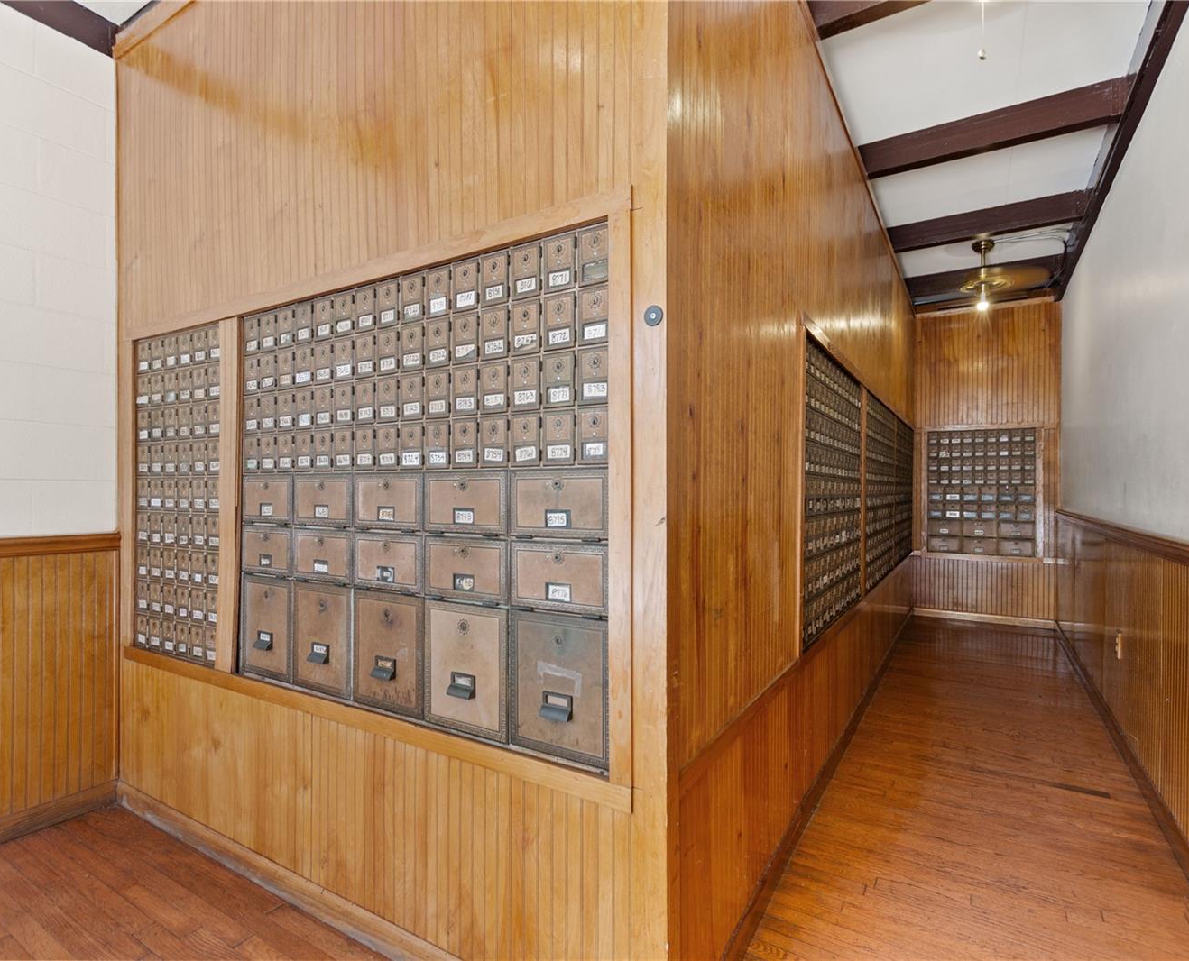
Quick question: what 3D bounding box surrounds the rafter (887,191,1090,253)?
[{"bbox_3d":[2.822,-1.863,4.391,1.220,0.185,0.085,1,0,32],"label":"rafter"}]

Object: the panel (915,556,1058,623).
[{"bbox_3d":[3.430,0.944,5.330,1.085,0.485,0.030,0,0,31],"label":"panel"}]

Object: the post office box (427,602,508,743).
[{"bbox_3d":[-0.302,0.441,1.431,0.268,0.303,0.090,-1,-1,31],"label":"post office box"}]

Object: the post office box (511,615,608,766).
[{"bbox_3d":[-0.054,0.439,1.302,0.260,0.295,0.080,0,0,31],"label":"post office box"}]

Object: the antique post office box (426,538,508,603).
[{"bbox_3d":[-0.292,0.209,1.450,0.268,0.142,0.073,-1,-1,31],"label":"antique post office box"}]

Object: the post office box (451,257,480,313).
[{"bbox_3d":[-0.288,-0.457,1.432,0.085,0.121,0.060,0,0,31],"label":"post office box"}]

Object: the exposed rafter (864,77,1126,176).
[{"bbox_3d":[1.938,-1.732,2.991,1.080,0.175,0.080,0,0,31],"label":"exposed rafter"}]

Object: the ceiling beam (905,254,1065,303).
[{"bbox_3d":[3.245,-1.693,5.055,1.080,0.175,0.080,0,0,31],"label":"ceiling beam"}]

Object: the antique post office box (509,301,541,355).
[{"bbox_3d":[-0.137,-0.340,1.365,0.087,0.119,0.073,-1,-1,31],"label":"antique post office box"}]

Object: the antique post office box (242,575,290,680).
[{"bbox_3d":[-0.967,0.444,1.855,0.260,0.295,0.080,0,0,31],"label":"antique post office box"}]

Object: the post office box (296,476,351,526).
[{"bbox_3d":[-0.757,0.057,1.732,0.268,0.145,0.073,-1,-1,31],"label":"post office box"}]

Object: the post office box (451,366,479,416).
[{"bbox_3d":[-0.288,-0.211,1.432,0.085,0.121,0.060,0,0,31],"label":"post office box"}]

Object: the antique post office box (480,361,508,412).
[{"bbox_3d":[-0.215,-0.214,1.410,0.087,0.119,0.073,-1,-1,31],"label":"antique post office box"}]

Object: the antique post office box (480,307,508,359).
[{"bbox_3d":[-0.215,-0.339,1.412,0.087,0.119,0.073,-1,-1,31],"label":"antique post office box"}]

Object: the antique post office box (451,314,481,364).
[{"bbox_3d":[-0.288,-0.333,1.432,0.085,0.121,0.060,0,0,31],"label":"antique post office box"}]

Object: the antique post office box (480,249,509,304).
[{"bbox_3d":[-0.215,-0.465,1.414,0.087,0.121,0.073,-1,-1,31],"label":"antique post office box"}]

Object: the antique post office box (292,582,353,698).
[{"bbox_3d":[-0.767,0.445,1.711,0.268,0.303,0.090,-1,-1,31],"label":"antique post office box"}]

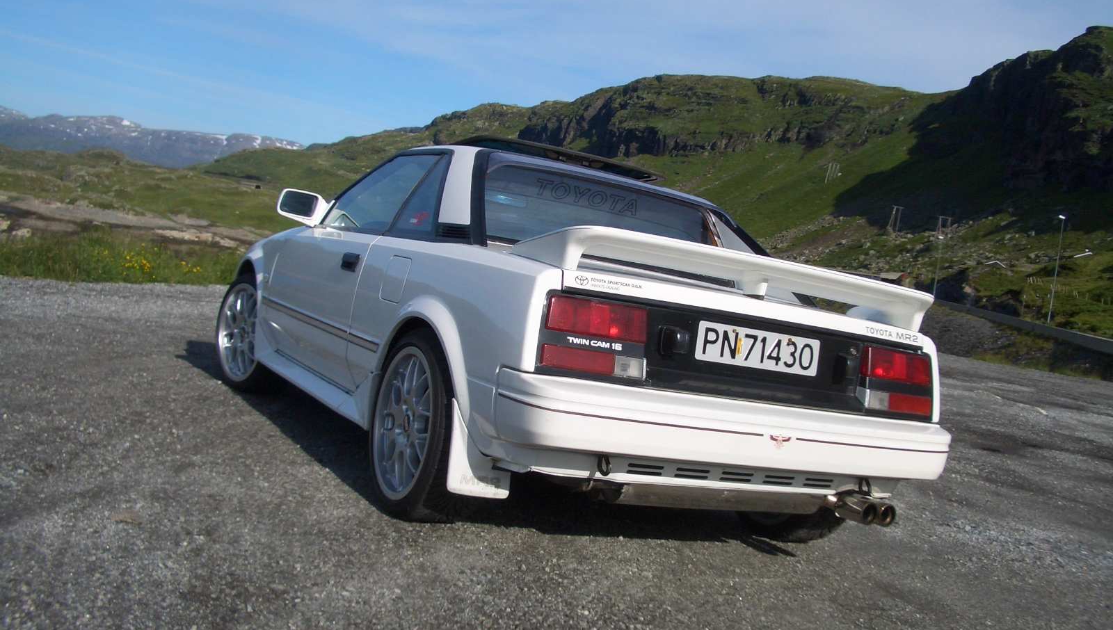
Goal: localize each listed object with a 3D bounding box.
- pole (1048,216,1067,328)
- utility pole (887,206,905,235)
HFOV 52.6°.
[{"bbox_3d":[36.400,-3.295,82.000,0.500,8.000,0.220,8,2,-6],"label":"pole"},{"bbox_3d":[138.619,-38.920,460.000,5.200,11.000,0.900,9,2,6],"label":"utility pole"}]

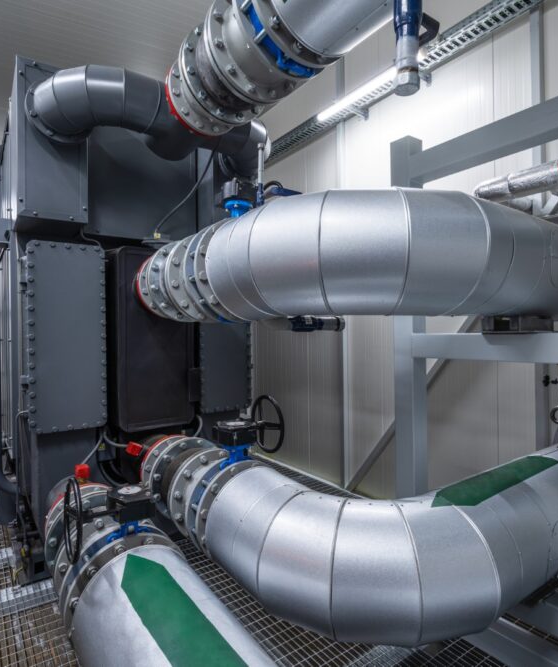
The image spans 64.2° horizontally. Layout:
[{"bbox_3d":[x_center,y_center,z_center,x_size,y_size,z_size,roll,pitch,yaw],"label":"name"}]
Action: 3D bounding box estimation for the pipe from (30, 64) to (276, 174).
[{"bbox_3d":[-0.645,-1.403,2.892,1.692,0.404,0.646,0,0,-35],"label":"pipe"}]

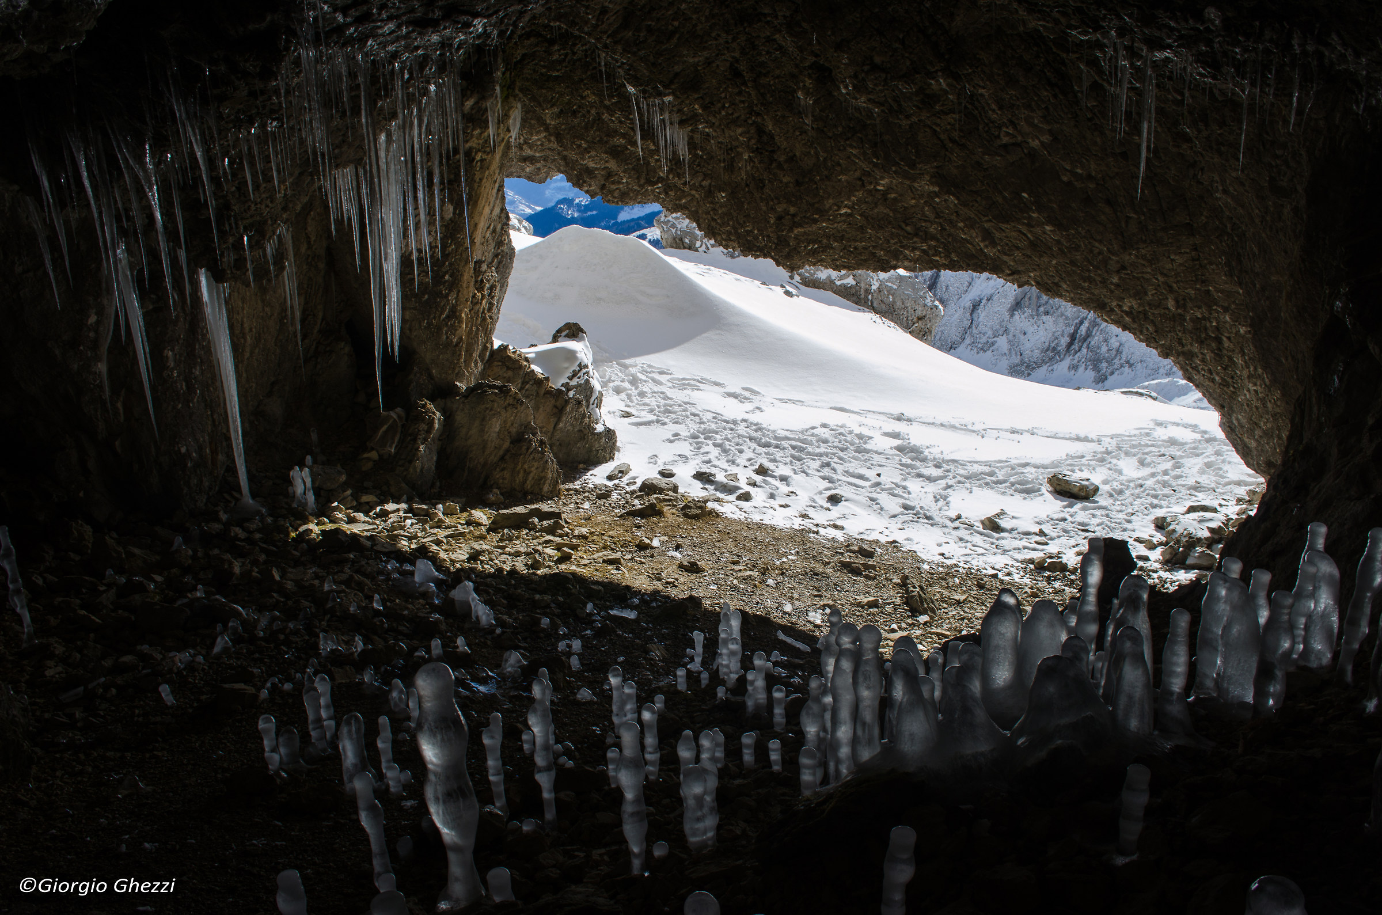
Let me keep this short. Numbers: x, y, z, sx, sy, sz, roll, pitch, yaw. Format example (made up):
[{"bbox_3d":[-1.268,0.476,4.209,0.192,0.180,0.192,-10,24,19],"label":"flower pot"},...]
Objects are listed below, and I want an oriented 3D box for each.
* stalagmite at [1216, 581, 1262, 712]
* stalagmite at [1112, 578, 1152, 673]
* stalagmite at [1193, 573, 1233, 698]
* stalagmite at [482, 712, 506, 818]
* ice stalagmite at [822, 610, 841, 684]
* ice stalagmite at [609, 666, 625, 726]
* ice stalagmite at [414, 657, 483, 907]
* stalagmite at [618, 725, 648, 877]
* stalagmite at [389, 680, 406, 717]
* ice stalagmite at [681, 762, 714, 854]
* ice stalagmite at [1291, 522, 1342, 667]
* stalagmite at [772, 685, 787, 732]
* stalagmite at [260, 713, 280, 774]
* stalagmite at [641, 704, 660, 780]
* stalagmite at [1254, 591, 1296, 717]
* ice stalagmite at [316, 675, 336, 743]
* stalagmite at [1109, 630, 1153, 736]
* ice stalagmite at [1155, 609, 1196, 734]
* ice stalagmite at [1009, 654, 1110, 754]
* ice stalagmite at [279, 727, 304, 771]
[{"bbox_3d":[1.771,0.599,3.350,0.142,0.423,0.142,-2,14,0],"label":"stalagmite"},{"bbox_3d":[1.432,0.594,3.364,0.128,0.436,0.128,-2,15,0],"label":"stalagmite"},{"bbox_3d":[1.780,0.601,3.524,0.122,0.435,0.122,-2,15,0],"label":"stalagmite"},{"bbox_3d":[-0.601,0.933,3.157,0.063,0.336,0.063,-2,15,0],"label":"stalagmite"},{"bbox_3d":[0.557,0.825,3.980,0.093,0.507,0.089,2,16,8],"label":"ice stalagmite"},{"bbox_3d":[-0.277,0.906,3.868,0.053,0.272,0.053,-2,14,0],"label":"ice stalagmite"},{"bbox_3d":[-0.688,0.909,2.873,0.174,0.708,0.158,-4,17,-15],"label":"ice stalagmite"},{"bbox_3d":[-0.178,1.011,3.084,0.089,0.481,0.082,-1,16,-4],"label":"stalagmite"},{"bbox_3d":[-1.120,0.916,3.952,0.055,0.138,0.055,-2,15,0],"label":"stalagmite"},{"bbox_3d":[0.021,1.099,3.263,0.107,0.268,0.093,0,16,0],"label":"ice stalagmite"},{"bbox_3d":[2.255,0.500,3.730,0.148,0.538,0.148,-2,15,0],"label":"ice stalagmite"},{"bbox_3d":[0.330,0.925,3.828,0.055,0.173,0.055,-2,15,0],"label":"stalagmite"},{"bbox_3d":[-1.413,0.954,3.476,0.058,0.204,0.058,-2,14,0],"label":"stalagmite"},{"bbox_3d":[-0.135,0.943,3.449,0.058,0.266,0.058,-2,14,0],"label":"stalagmite"},{"bbox_3d":[1.916,0.640,3.395,0.105,0.424,0.105,-2,15,0],"label":"stalagmite"},{"bbox_3d":[-1.315,0.898,3.720,0.057,0.253,0.057,-2,14,0],"label":"ice stalagmite"},{"bbox_3d":[1.648,0.827,3.847,0.155,0.386,0.138,7,18,24],"label":"stalagmite"},{"bbox_3d":[1.852,0.810,3.934,0.146,0.480,0.129,8,18,26],"label":"ice stalagmite"},{"bbox_3d":[1.101,0.708,3.089,0.286,0.265,0.286,-2,15,0],"label":"ice stalagmite"},{"bbox_3d":[-1.523,1.101,3.930,0.091,0.141,0.087,-7,17,-23],"label":"ice stalagmite"}]

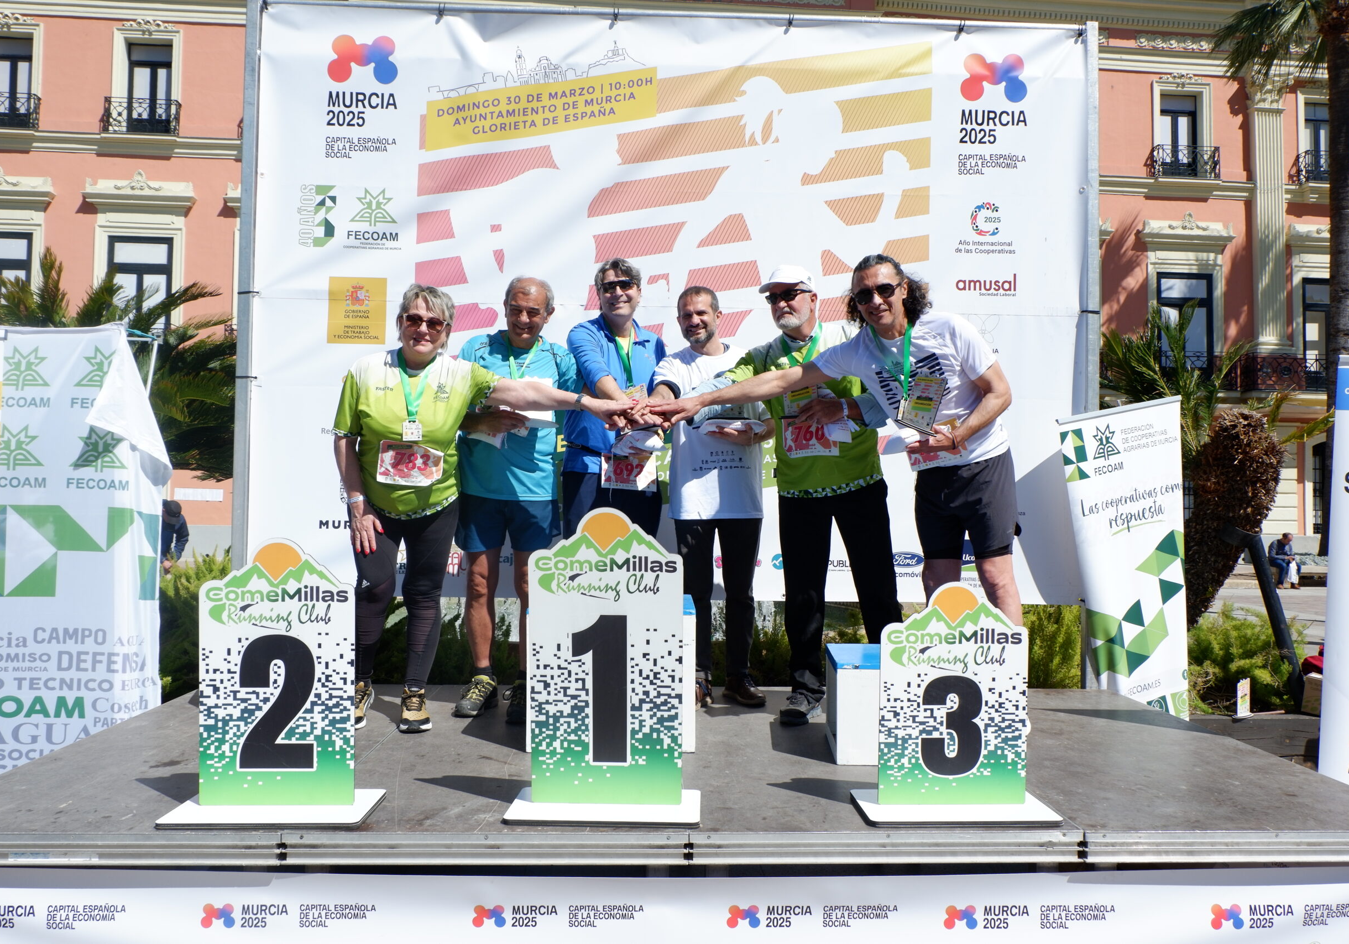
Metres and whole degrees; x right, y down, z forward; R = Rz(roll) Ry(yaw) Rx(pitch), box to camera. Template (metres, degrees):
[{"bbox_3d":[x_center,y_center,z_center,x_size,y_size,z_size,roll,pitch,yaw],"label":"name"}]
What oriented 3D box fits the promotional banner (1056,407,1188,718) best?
[{"bbox_3d":[2.385,0.682,4.748,0.820,2.040,0.180,-11,3,-21],"label":"promotional banner"}]

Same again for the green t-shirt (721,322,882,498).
[{"bbox_3d":[0.496,-0.232,3.570,0.540,0.640,0.390,0,-3,22],"label":"green t-shirt"}]

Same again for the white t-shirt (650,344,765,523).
[{"bbox_3d":[0.148,-0.167,3.900,0.480,0.700,0.350,0,-2,2],"label":"white t-shirt"}]

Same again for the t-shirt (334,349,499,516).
[{"bbox_3d":[-0.930,-0.137,3.400,0.560,0.600,0.370,1,-3,-12],"label":"t-shirt"}]

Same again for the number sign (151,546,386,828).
[{"bbox_3d":[-1.042,0.538,2.502,0.510,0.715,0.280,1,-3,-3],"label":"number sign"}]

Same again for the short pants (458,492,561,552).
[{"bbox_3d":[-0.654,0.163,3.720,0.410,0.330,0.300,1,-3,-2],"label":"short pants"}]

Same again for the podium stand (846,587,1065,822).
[{"bbox_3d":[0.746,0.603,2.544,0.500,0.610,0.270,1,-2,-3],"label":"podium stand"}]

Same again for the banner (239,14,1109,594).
[{"bbox_3d":[0.002,-0.804,4.613,4.100,2.870,0.060,1,-2,-2],"label":"banner"}]

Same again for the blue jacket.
[{"bbox_3d":[-0.236,-0.310,3.760,0.440,0.630,0.370,1,-3,-9],"label":"blue jacket"}]

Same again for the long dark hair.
[{"bbox_3d":[0.718,-0.613,3.200,0.260,0.235,0.220,-7,0,19],"label":"long dark hair"}]

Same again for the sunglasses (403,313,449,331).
[{"bbox_3d":[-0.855,-0.510,3.264,0.150,0.053,0.140,12,-1,-12],"label":"sunglasses"}]

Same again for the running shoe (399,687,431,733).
[{"bbox_3d":[-0.949,0.866,3.458,0.110,0.120,0.280,1,-3,-13],"label":"running shoe"}]

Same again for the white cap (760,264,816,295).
[{"bbox_3d":[0.432,-0.732,3.580,0.175,0.125,0.250,-2,-3,36],"label":"white cap"}]

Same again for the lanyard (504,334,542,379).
[{"bbox_3d":[-0.568,-0.422,3.550,0.150,0.230,0.150,1,-3,-5],"label":"lanyard"}]

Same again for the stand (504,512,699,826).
[{"bbox_3d":[-0.177,0.496,2.522,0.500,0.810,0.275,1,-2,3],"label":"stand"}]

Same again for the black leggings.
[{"bbox_3d":[-1.029,0.422,3.590,0.410,0.810,0.330,1,-3,-7],"label":"black leggings"}]

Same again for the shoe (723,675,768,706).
[{"bbox_3d":[0.293,0.915,3.996,0.100,0.105,0.275,2,-3,-25],"label":"shoe"}]

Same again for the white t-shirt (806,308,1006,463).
[{"bbox_3d":[0.847,-0.299,3.400,0.640,0.550,0.400,-9,2,20],"label":"white t-shirt"}]

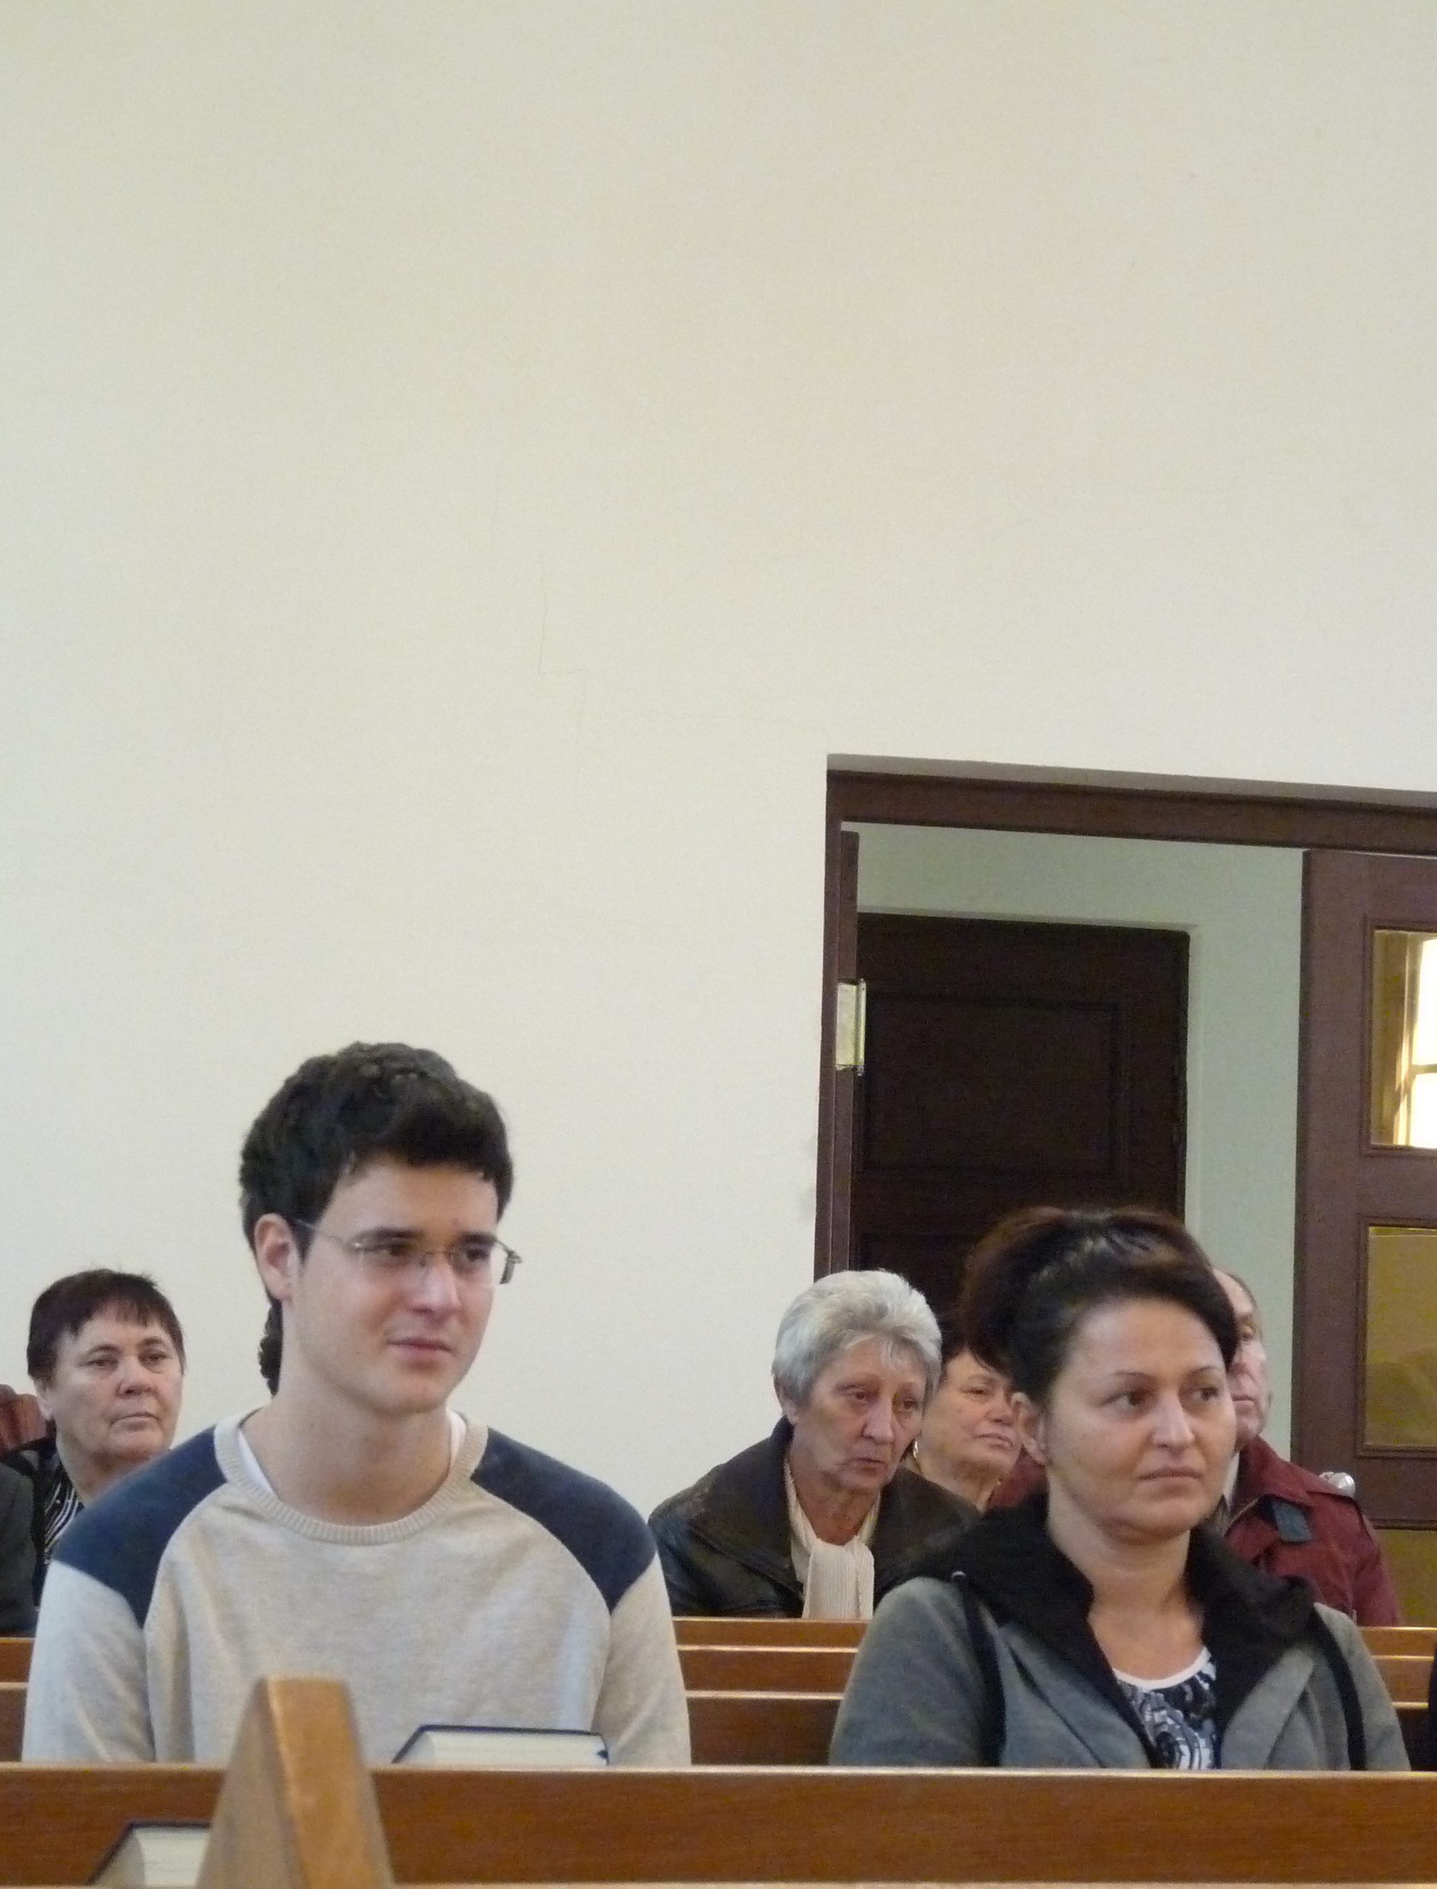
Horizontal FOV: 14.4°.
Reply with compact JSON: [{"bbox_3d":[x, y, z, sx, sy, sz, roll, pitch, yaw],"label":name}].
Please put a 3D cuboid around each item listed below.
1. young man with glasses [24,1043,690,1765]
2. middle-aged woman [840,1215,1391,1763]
[{"bbox_3d":[-0.208,0.736,3.866,0.500,1.353,0.800,3,-5,-14],"label":"young man with glasses"},{"bbox_3d":[0.359,0.813,4.030,0.480,1.258,0.780,3,-5,-20],"label":"middle-aged woman"}]

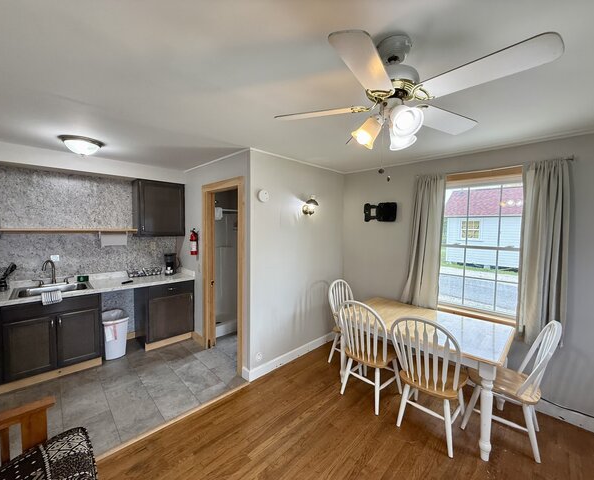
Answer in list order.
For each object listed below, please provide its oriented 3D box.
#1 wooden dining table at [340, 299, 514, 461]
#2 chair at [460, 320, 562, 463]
[{"bbox_3d":[1.176,1.161,2.556,0.925,0.754,1.410,-2,4,-44],"label":"wooden dining table"},{"bbox_3d":[1.737,1.081,2.087,0.540,0.975,0.460,3,4,42],"label":"chair"}]

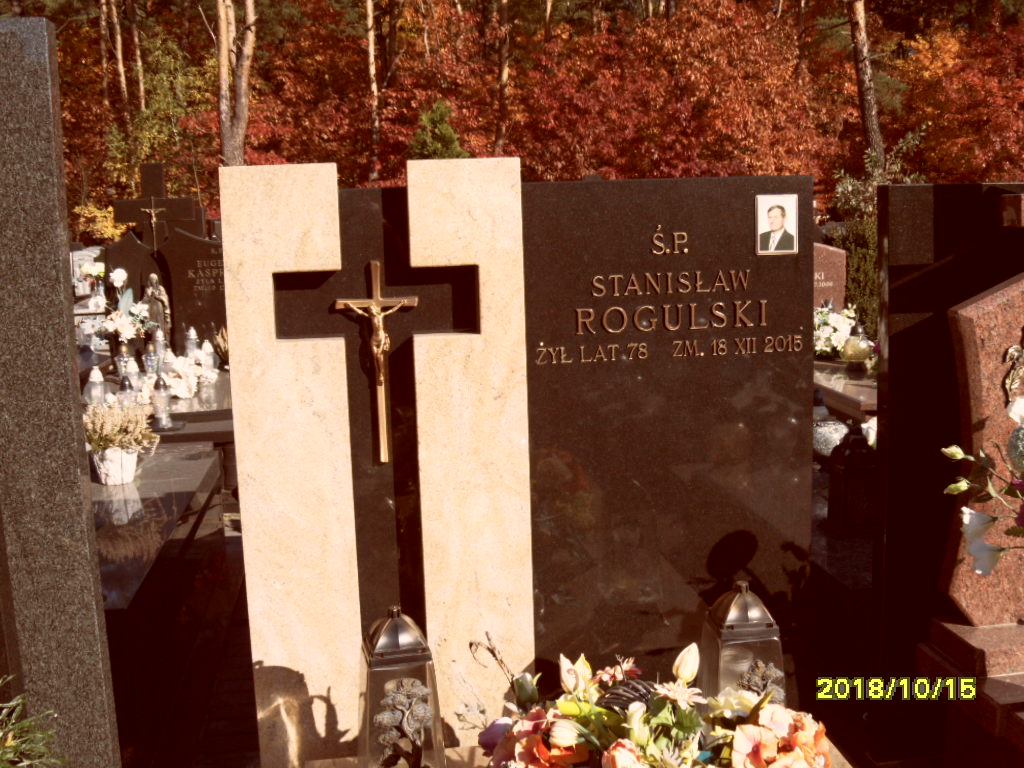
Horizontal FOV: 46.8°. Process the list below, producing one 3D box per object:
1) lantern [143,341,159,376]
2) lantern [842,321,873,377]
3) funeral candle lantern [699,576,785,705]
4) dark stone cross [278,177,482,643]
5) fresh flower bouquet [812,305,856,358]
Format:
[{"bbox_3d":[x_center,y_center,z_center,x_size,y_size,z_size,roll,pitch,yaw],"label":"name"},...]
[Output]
[{"bbox_3d":[-2.001,-0.134,6.572,0.095,0.187,0.095,-3,9,-6],"label":"lantern"},{"bbox_3d":[1.869,-0.189,6.402,0.155,0.294,0.155,-3,9,-6],"label":"lantern"},{"bbox_3d":[0.435,0.530,2.232,0.145,0.325,0.145,-3,9,-6],"label":"funeral candle lantern"},{"bbox_3d":[-0.251,0.160,2.355,0.388,1.090,0.080,-3,9,-7],"label":"dark stone cross"},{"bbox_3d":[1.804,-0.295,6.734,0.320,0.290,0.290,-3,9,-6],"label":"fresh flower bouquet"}]

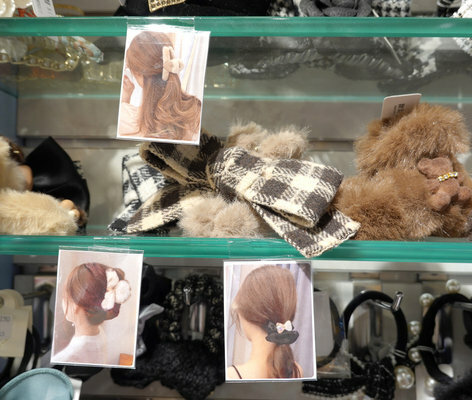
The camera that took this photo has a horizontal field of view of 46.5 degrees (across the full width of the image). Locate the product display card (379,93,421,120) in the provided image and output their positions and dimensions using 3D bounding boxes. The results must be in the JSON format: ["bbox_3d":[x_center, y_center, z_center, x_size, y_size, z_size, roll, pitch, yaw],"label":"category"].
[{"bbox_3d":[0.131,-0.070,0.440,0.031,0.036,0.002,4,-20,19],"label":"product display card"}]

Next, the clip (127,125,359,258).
[{"bbox_3d":[0.003,-0.003,0.397,0.157,0.082,0.055,0,-1,16],"label":"clip"}]

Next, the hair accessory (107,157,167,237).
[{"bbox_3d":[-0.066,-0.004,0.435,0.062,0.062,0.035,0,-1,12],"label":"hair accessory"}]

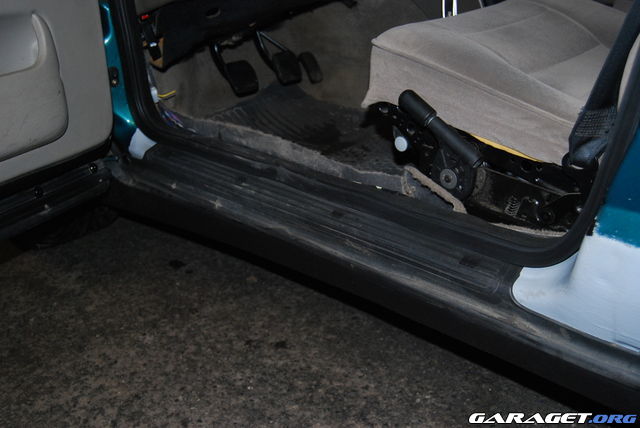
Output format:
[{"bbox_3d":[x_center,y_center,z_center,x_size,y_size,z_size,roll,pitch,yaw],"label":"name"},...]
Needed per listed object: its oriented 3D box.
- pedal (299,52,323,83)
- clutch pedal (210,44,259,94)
[{"bbox_3d":[-0.017,-0.363,1.725,0.022,0.079,0.041,-9,18,42],"label":"pedal"},{"bbox_3d":[-0.187,-0.321,1.554,0.042,0.130,0.070,-9,18,42],"label":"clutch pedal"}]

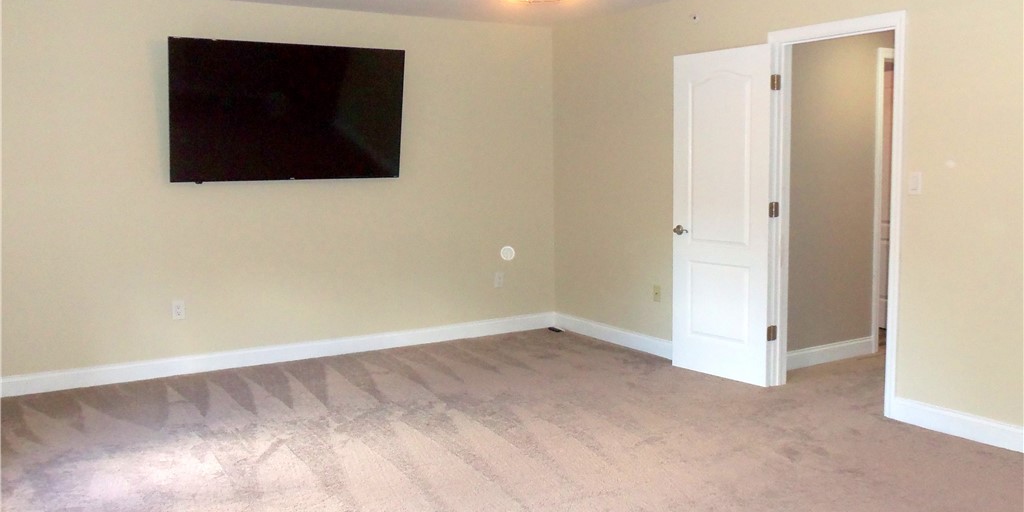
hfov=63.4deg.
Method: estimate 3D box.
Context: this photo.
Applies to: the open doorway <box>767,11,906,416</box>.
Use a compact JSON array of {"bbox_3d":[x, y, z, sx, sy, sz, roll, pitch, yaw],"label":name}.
[{"bbox_3d":[1.820,-0.230,4.682,0.145,2.116,0.885,-4,7,-32],"label":"open doorway"}]

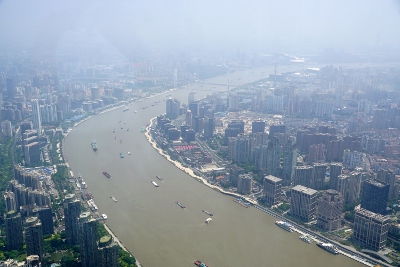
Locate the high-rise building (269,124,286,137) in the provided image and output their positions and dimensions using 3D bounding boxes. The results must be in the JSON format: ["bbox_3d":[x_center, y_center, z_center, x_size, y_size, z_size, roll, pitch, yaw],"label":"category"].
[{"bbox_3d":[336.970,10.790,1869.950,64.880,78.000,32.440,3,15,8],"label":"high-rise building"}]

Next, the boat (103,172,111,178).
[{"bbox_3d":[-325.700,146.300,1519.600,11.000,7.000,56.000,-12,20,-38],"label":"boat"}]

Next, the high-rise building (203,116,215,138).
[{"bbox_3d":[44.030,-32.340,2096.670,29.000,89.000,29.000,13,19,40],"label":"high-rise building"}]

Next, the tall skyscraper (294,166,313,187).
[{"bbox_3d":[343.200,146.900,1428.000,48.300,72.300,24.000,-1,15,-8],"label":"tall skyscraper"}]

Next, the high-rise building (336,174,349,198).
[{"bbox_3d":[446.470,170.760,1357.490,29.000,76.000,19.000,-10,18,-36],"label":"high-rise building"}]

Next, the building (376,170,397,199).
[{"bbox_3d":[585.200,160.800,1353.600,43.900,91.200,26.000,9,18,29],"label":"building"}]

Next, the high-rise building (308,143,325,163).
[{"bbox_3d":[457.000,75.900,1692.900,46.700,72.400,26.000,-1,15,-8],"label":"high-rise building"}]

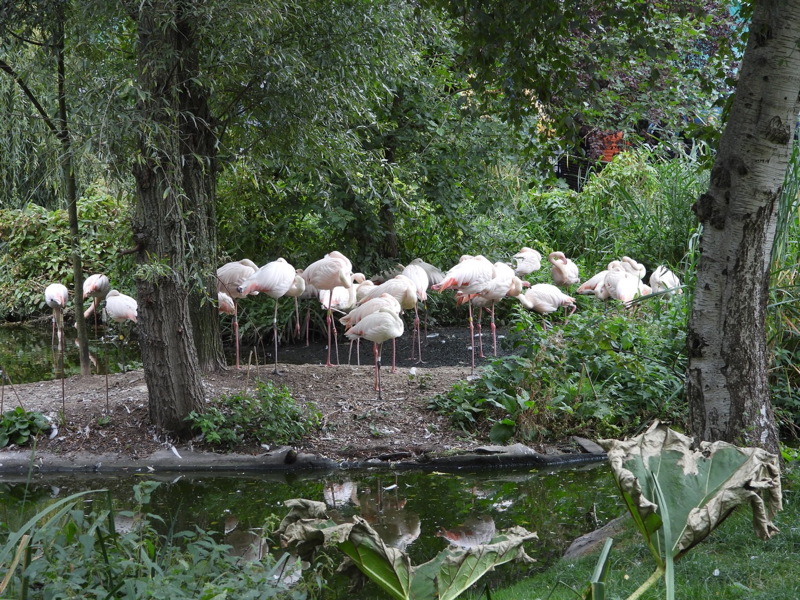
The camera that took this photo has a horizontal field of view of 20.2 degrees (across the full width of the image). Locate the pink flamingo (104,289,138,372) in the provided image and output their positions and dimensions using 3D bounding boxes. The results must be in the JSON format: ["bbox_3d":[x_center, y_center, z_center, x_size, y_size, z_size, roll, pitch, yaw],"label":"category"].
[{"bbox_3d":[-2.228,0.245,18.000,0.270,0.674,0.460,-2,4,-37],"label":"pink flamingo"}]

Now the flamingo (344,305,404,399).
[{"bbox_3d":[-0.192,0.388,16.900,0.450,0.709,0.260,1,3,12],"label":"flamingo"}]

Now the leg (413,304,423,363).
[{"bbox_3d":[0.146,0.279,18.700,0.080,0.484,0.060,1,3,24],"label":"leg"}]

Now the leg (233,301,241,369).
[{"bbox_3d":[-1.320,0.279,18.100,0.070,0.549,0.060,-1,3,-20],"label":"leg"}]

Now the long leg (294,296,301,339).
[{"bbox_3d":[-0.860,0.147,18.800,0.050,0.360,0.045,-2,4,-18],"label":"long leg"}]

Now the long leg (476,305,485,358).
[{"bbox_3d":[0.693,0.271,19.300,0.070,0.465,0.060,2,4,32],"label":"long leg"}]

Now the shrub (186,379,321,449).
[{"bbox_3d":[-0.921,0.720,14.100,0.850,0.380,0.600,-1,4,0],"label":"shrub"}]

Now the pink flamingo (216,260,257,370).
[{"bbox_3d":[-1.270,0.104,17.300,0.520,0.850,0.290,2,5,42],"label":"pink flamingo"}]

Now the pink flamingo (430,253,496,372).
[{"bbox_3d":[0.473,0.108,16.700,0.550,0.890,0.290,-3,4,-32],"label":"pink flamingo"}]

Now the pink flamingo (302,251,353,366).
[{"bbox_3d":[-0.560,0.066,17.300,0.290,0.890,0.520,-4,5,-42],"label":"pink flamingo"}]

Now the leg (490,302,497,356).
[{"bbox_3d":[0.747,0.236,17.900,0.050,0.430,0.045,-2,4,-18],"label":"leg"}]

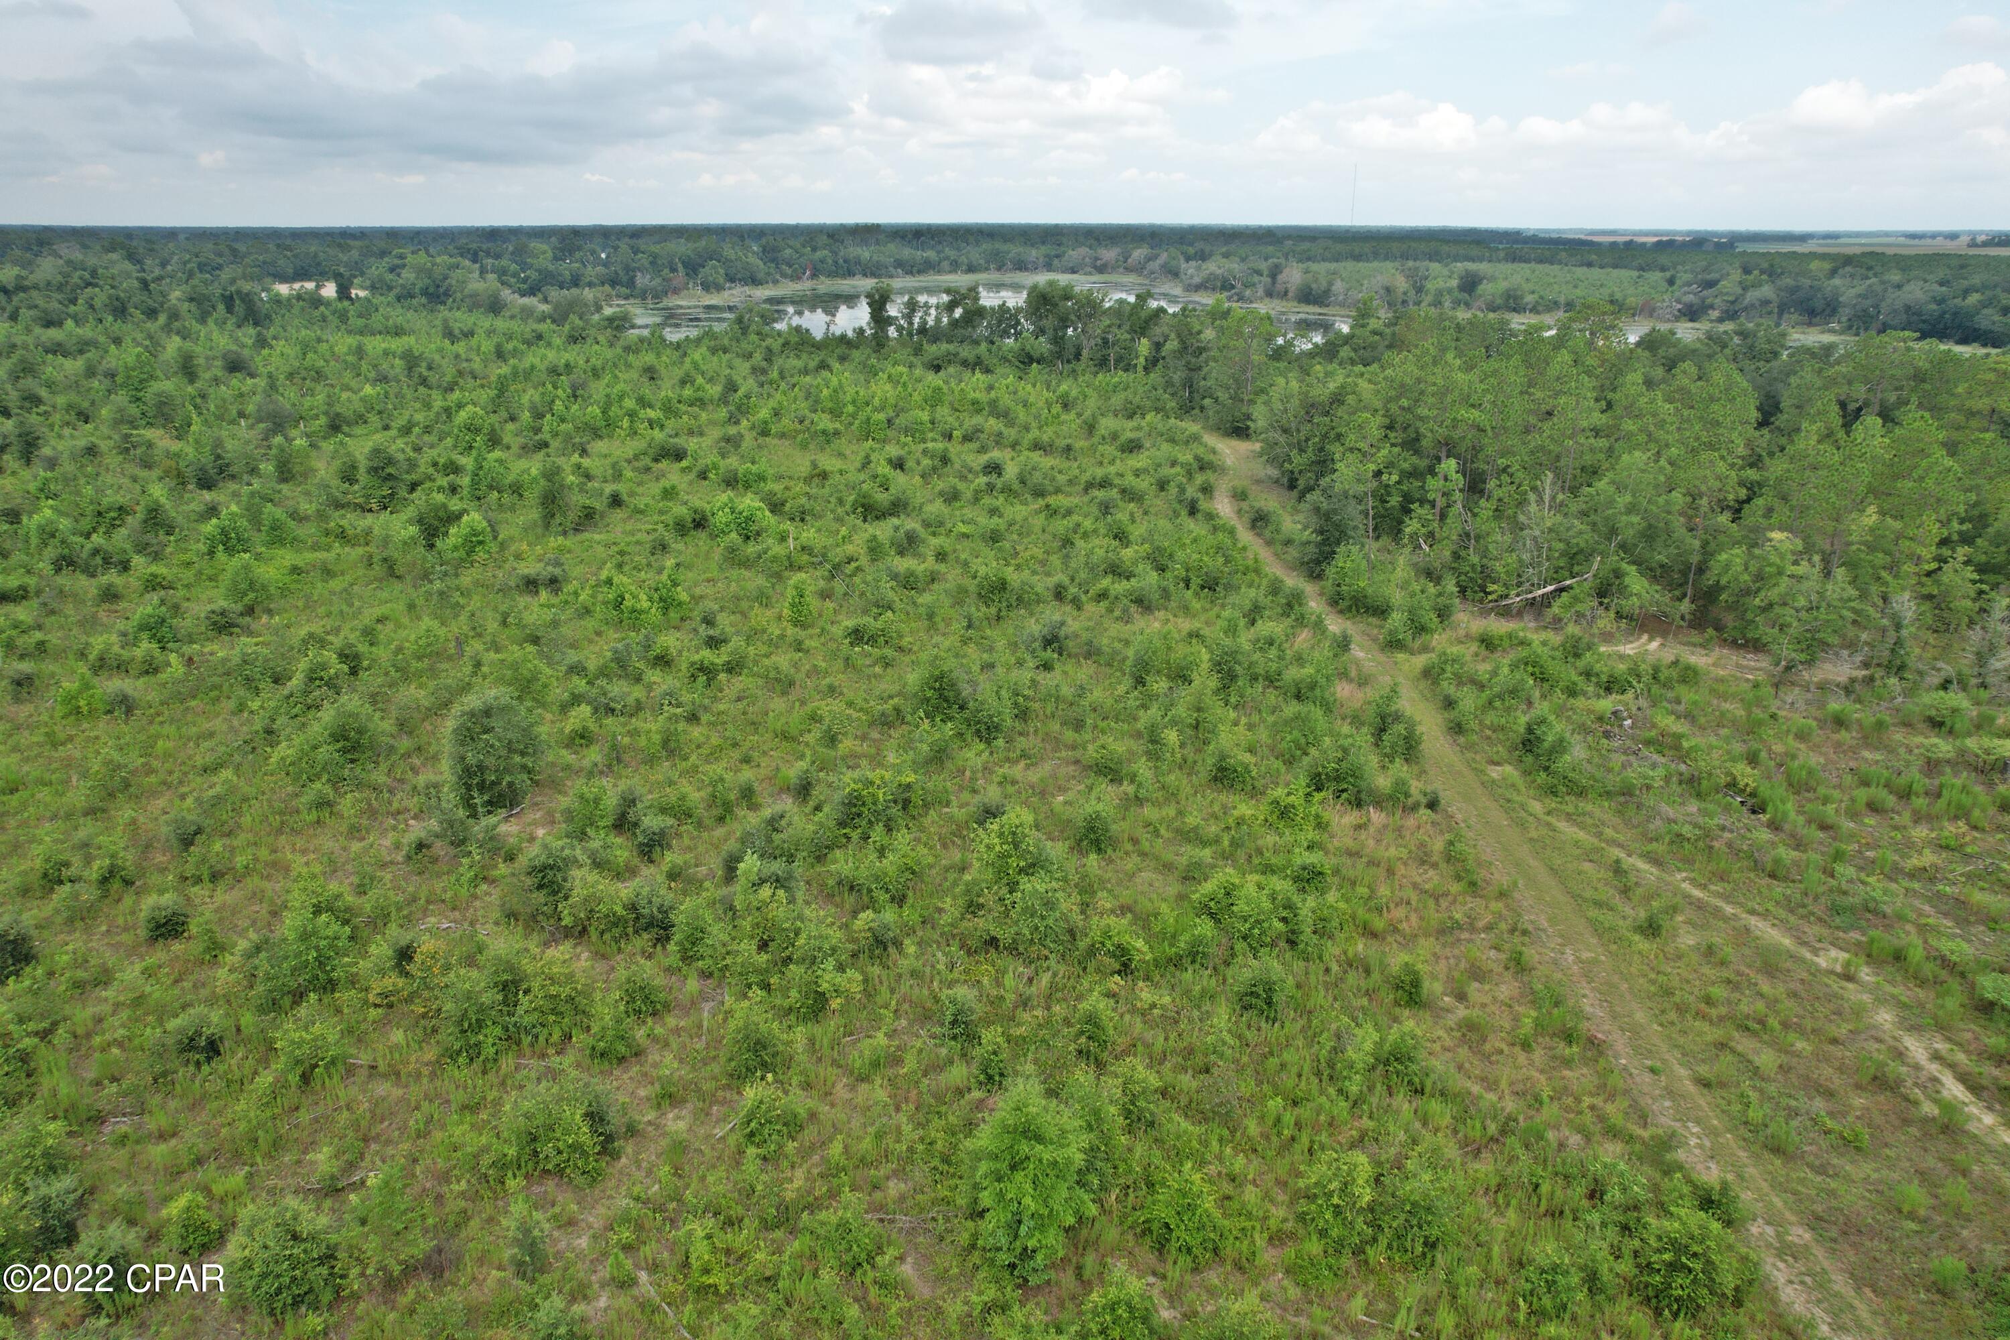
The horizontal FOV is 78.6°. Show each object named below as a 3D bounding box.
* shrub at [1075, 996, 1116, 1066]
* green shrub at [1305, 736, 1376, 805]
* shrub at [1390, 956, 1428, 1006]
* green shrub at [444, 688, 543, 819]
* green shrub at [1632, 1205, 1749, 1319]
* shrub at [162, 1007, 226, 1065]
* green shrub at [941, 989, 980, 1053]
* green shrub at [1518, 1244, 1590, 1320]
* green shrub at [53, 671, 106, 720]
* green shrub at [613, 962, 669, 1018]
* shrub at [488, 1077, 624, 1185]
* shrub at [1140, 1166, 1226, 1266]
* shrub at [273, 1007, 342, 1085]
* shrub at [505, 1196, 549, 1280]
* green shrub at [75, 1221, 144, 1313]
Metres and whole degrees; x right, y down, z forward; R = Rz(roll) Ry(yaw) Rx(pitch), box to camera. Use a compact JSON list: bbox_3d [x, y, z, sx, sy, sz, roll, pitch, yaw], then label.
[{"bbox_3d":[2.515,10.071,34.240,1.130,1.940,1.090,0,20,0],"label":"shrub"},{"bbox_3d":[12.403,3.702,45.366,2.610,2.470,2.530,0,20,0],"label":"green shrub"},{"bbox_3d":[13.926,10.785,42.478,1.228,1.926,1.191,8,21,20],"label":"shrub"},{"bbox_3d":[-18.266,2.981,43.960,3.220,4.600,3.120,0,20,0],"label":"green shrub"},{"bbox_3d":[17.043,14.707,30.593,2.523,2.621,2.447,14,24,33],"label":"green shrub"},{"bbox_3d":[-26.115,11.812,39.568,1.682,1.852,1.632,-15,25,-36],"label":"shrub"},{"bbox_3d":[-1.149,9.017,31.546,0.970,1.720,0.940,0,20,0],"label":"green shrub"},{"bbox_3d":[11.821,13.232,26.516,1.360,1.270,1.320,0,20,0],"label":"green shrub"},{"bbox_3d":[-50.432,1.374,66.995,2.231,2.808,2.164,-15,25,-36],"label":"green shrub"},{"bbox_3d":[-9.818,8.631,33.109,1.410,1.340,1.370,0,20,0],"label":"green shrub"},{"bbox_3d":[-13.024,13.389,35.770,3.681,2.454,2.900,-9,22,-23],"label":"shrub"},{"bbox_3d":[3.661,11.243,25.373,1.760,1.720,1.710,0,20,0],"label":"shrub"},{"bbox_3d":[-21.894,11.820,38.596,1.912,2.509,1.854,-13,24,-32],"label":"shrub"},{"bbox_3d":[-10.546,12.518,27.106,0.820,2.050,0.800,0,20,0],"label":"shrub"},{"bbox_3d":[-22.679,15.115,31.111,1.284,2.336,1.600,-18,26,-40],"label":"green shrub"}]

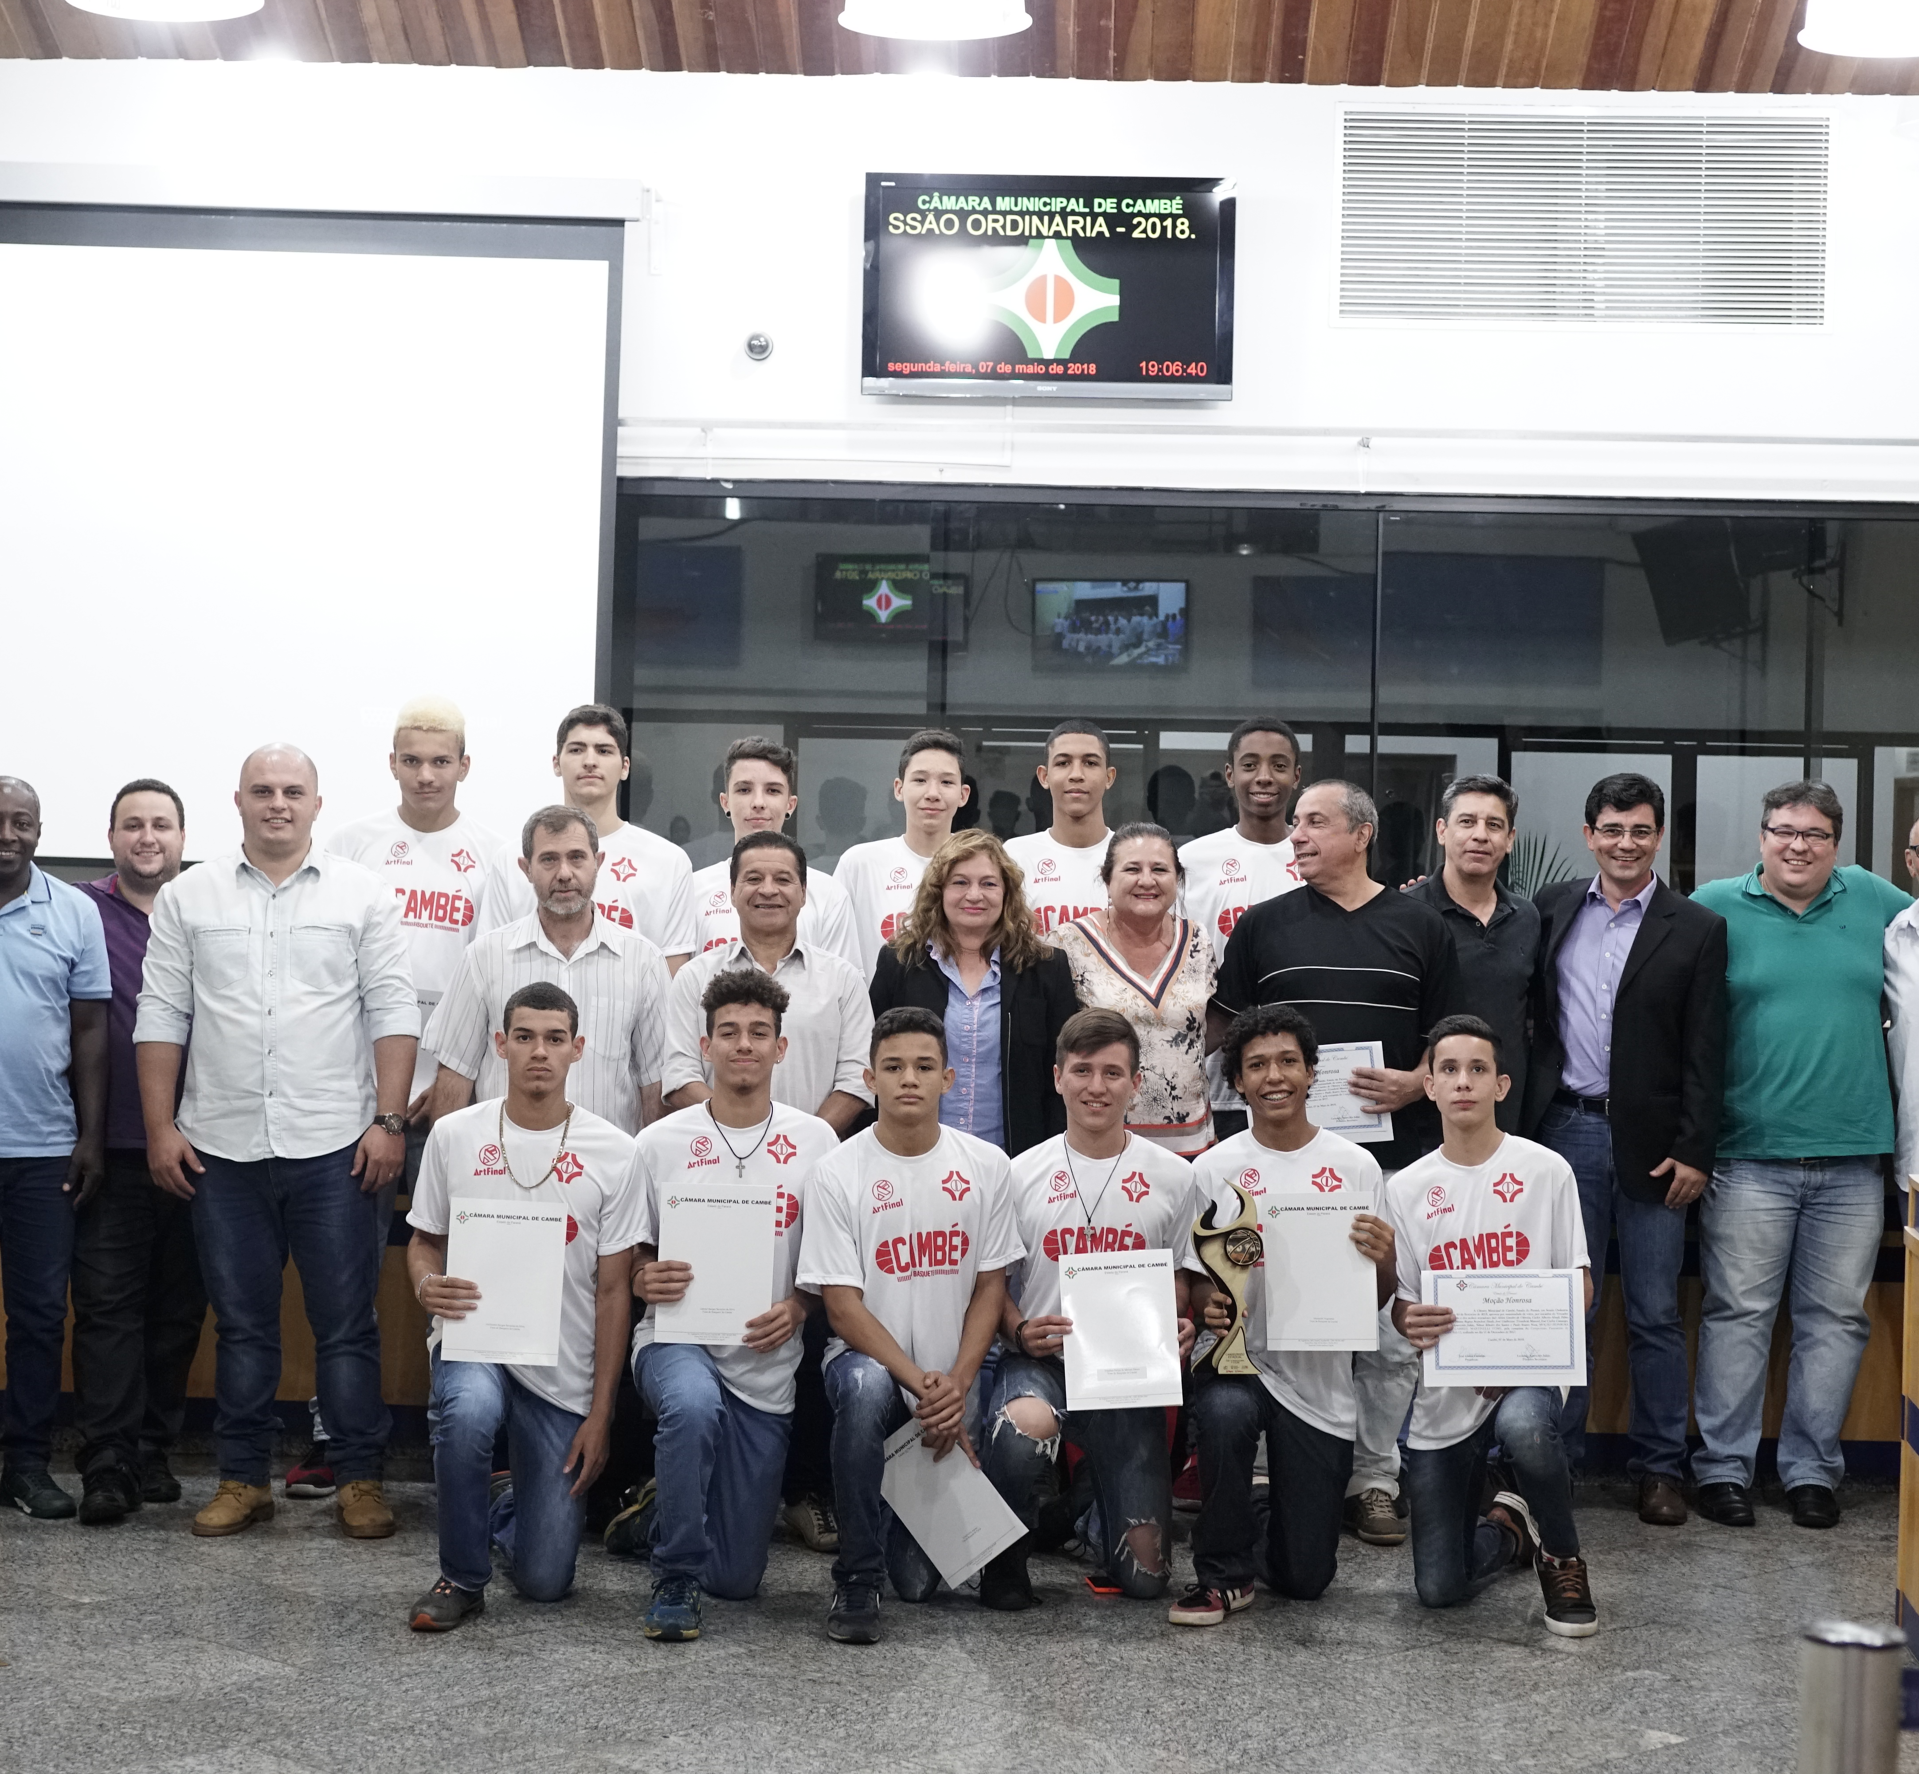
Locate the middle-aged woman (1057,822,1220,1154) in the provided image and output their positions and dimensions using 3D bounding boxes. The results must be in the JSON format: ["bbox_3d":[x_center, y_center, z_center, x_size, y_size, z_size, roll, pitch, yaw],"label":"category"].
[{"bbox_3d":[0.415,0.668,8.100,0.470,1.640,0.310,1,1,0],"label":"middle-aged woman"}]

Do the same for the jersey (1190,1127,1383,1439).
[{"bbox_3d":[0.674,0.815,7.300,0.430,0.650,0.300,1,0,3],"label":"jersey"}]

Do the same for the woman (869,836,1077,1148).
[{"bbox_3d":[0.032,0.664,7.847,0.470,1.596,0.310,1,0,0],"label":"woman"}]

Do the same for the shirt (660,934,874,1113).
[{"bbox_3d":[-0.430,0.455,7.799,0.480,0.700,0.290,1,0,-3],"label":"shirt"}]

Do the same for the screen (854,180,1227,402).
[{"bbox_3d":[0.263,-1.754,10.400,1.090,0.650,0.080,1,0,1],"label":"screen"}]

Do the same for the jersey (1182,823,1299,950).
[{"bbox_3d":[0.710,0.222,8.418,0.520,0.730,0.270,1,0,2],"label":"jersey"}]

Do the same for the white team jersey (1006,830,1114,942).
[{"bbox_3d":[0.285,0.225,8.270,0.480,0.700,0.270,1,0,2],"label":"white team jersey"}]

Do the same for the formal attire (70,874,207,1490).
[{"bbox_3d":[-1.854,0.674,8.100,0.520,1.410,0.310,1,0,-10],"label":"formal attire"}]

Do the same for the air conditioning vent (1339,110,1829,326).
[{"bbox_3d":[1.855,-1.985,10.530,1.460,0.635,0.050,1,0,1],"label":"air conditioning vent"}]

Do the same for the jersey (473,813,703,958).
[{"bbox_3d":[-0.886,0.198,8.399,0.530,0.730,0.280,1,0,-3],"label":"jersey"}]

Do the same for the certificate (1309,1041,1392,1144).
[{"bbox_3d":[0.801,0.470,7.930,0.315,0.220,0.010,-6,0,3],"label":"certificate"}]

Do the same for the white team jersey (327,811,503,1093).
[{"bbox_3d":[-1.265,0.163,8.450,0.500,0.690,0.280,1,1,-7],"label":"white team jersey"}]

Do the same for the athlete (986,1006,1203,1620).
[{"bbox_3d":[0.267,0.845,7.330,0.480,1.210,0.800,1,0,2],"label":"athlete"}]

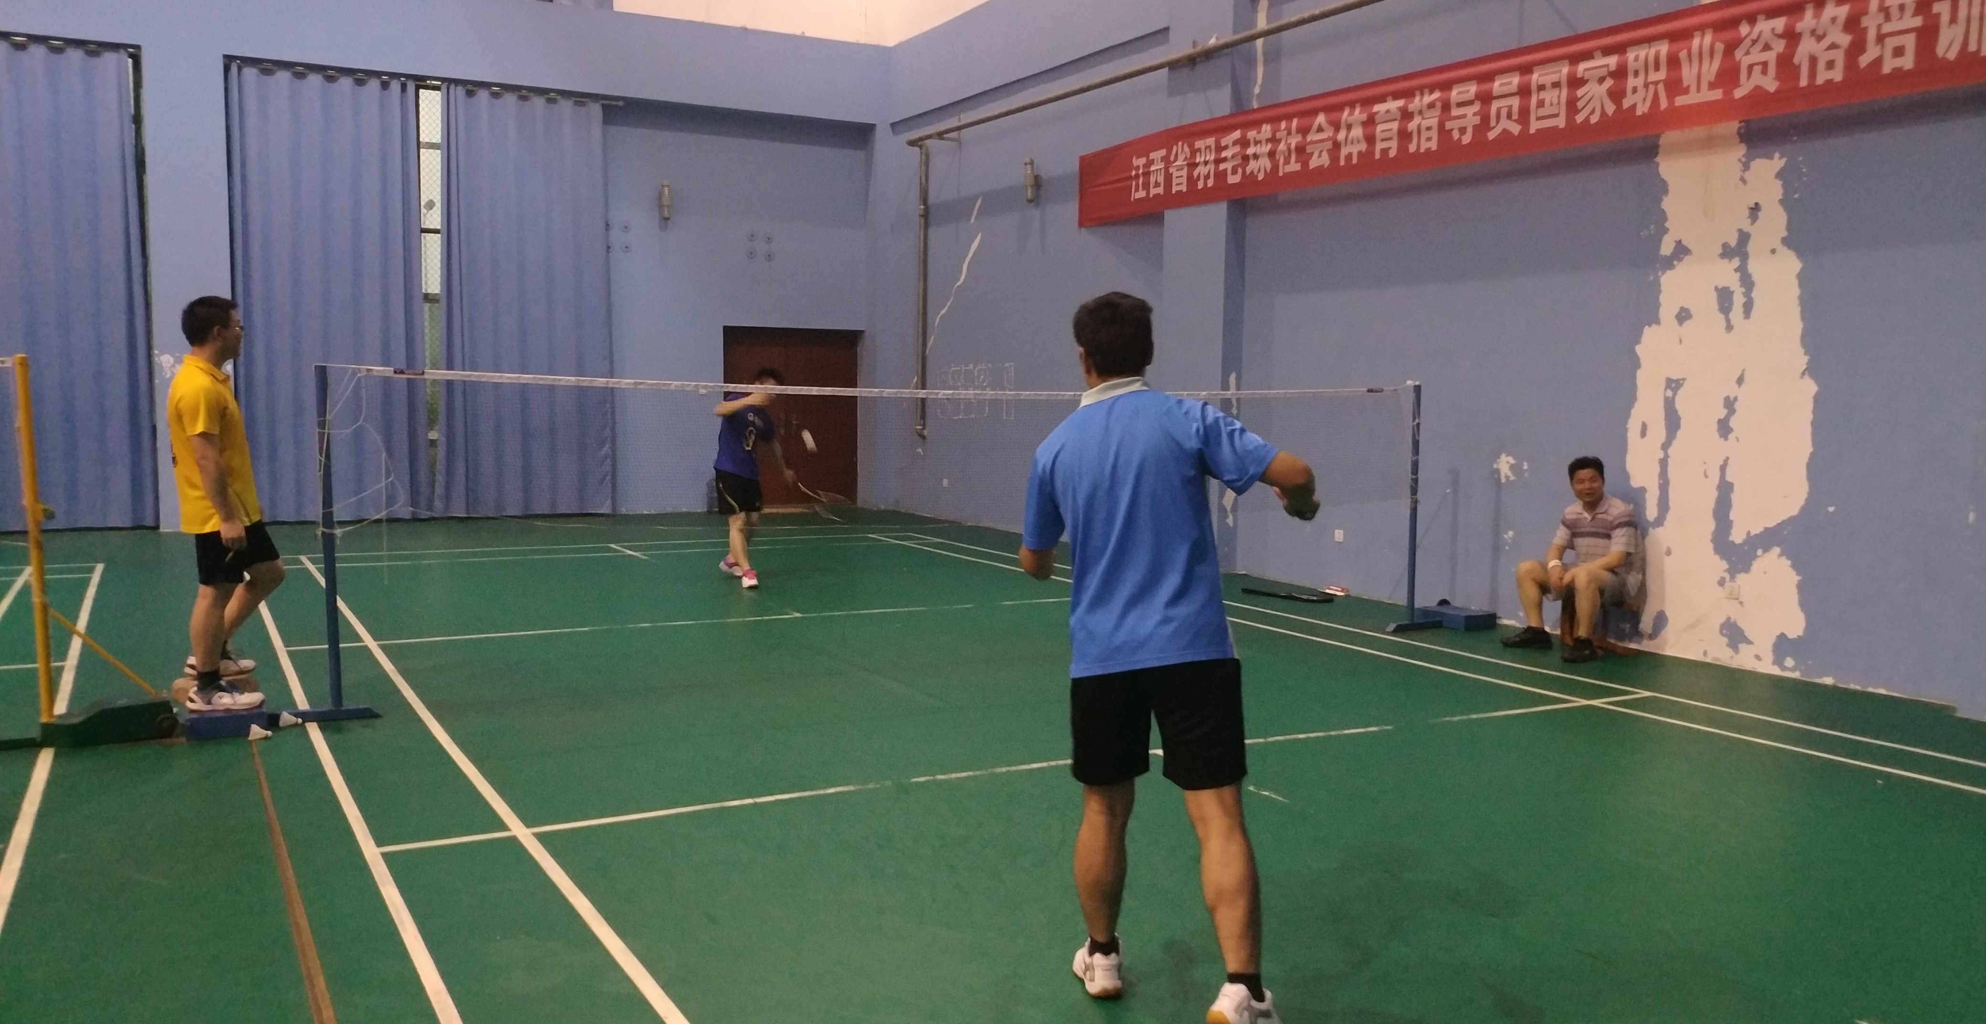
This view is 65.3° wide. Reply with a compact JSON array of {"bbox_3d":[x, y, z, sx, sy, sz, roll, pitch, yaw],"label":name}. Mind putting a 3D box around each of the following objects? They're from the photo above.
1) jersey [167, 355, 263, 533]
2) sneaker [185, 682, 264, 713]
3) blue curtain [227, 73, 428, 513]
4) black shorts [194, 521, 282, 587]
[{"bbox_3d":[-3.276,-0.281,6.509,0.320,0.720,0.480,-3,6,-36],"label":"jersey"},{"bbox_3d":[-3.216,0.775,6.502,0.290,0.115,0.105,-1,5,-16],"label":"sneaker"},{"bbox_3d":[-6.595,-2.100,15.431,1.760,4.430,0.130,-2,5,-28],"label":"blue curtain"},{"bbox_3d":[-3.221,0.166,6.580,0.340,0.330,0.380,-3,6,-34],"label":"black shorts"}]

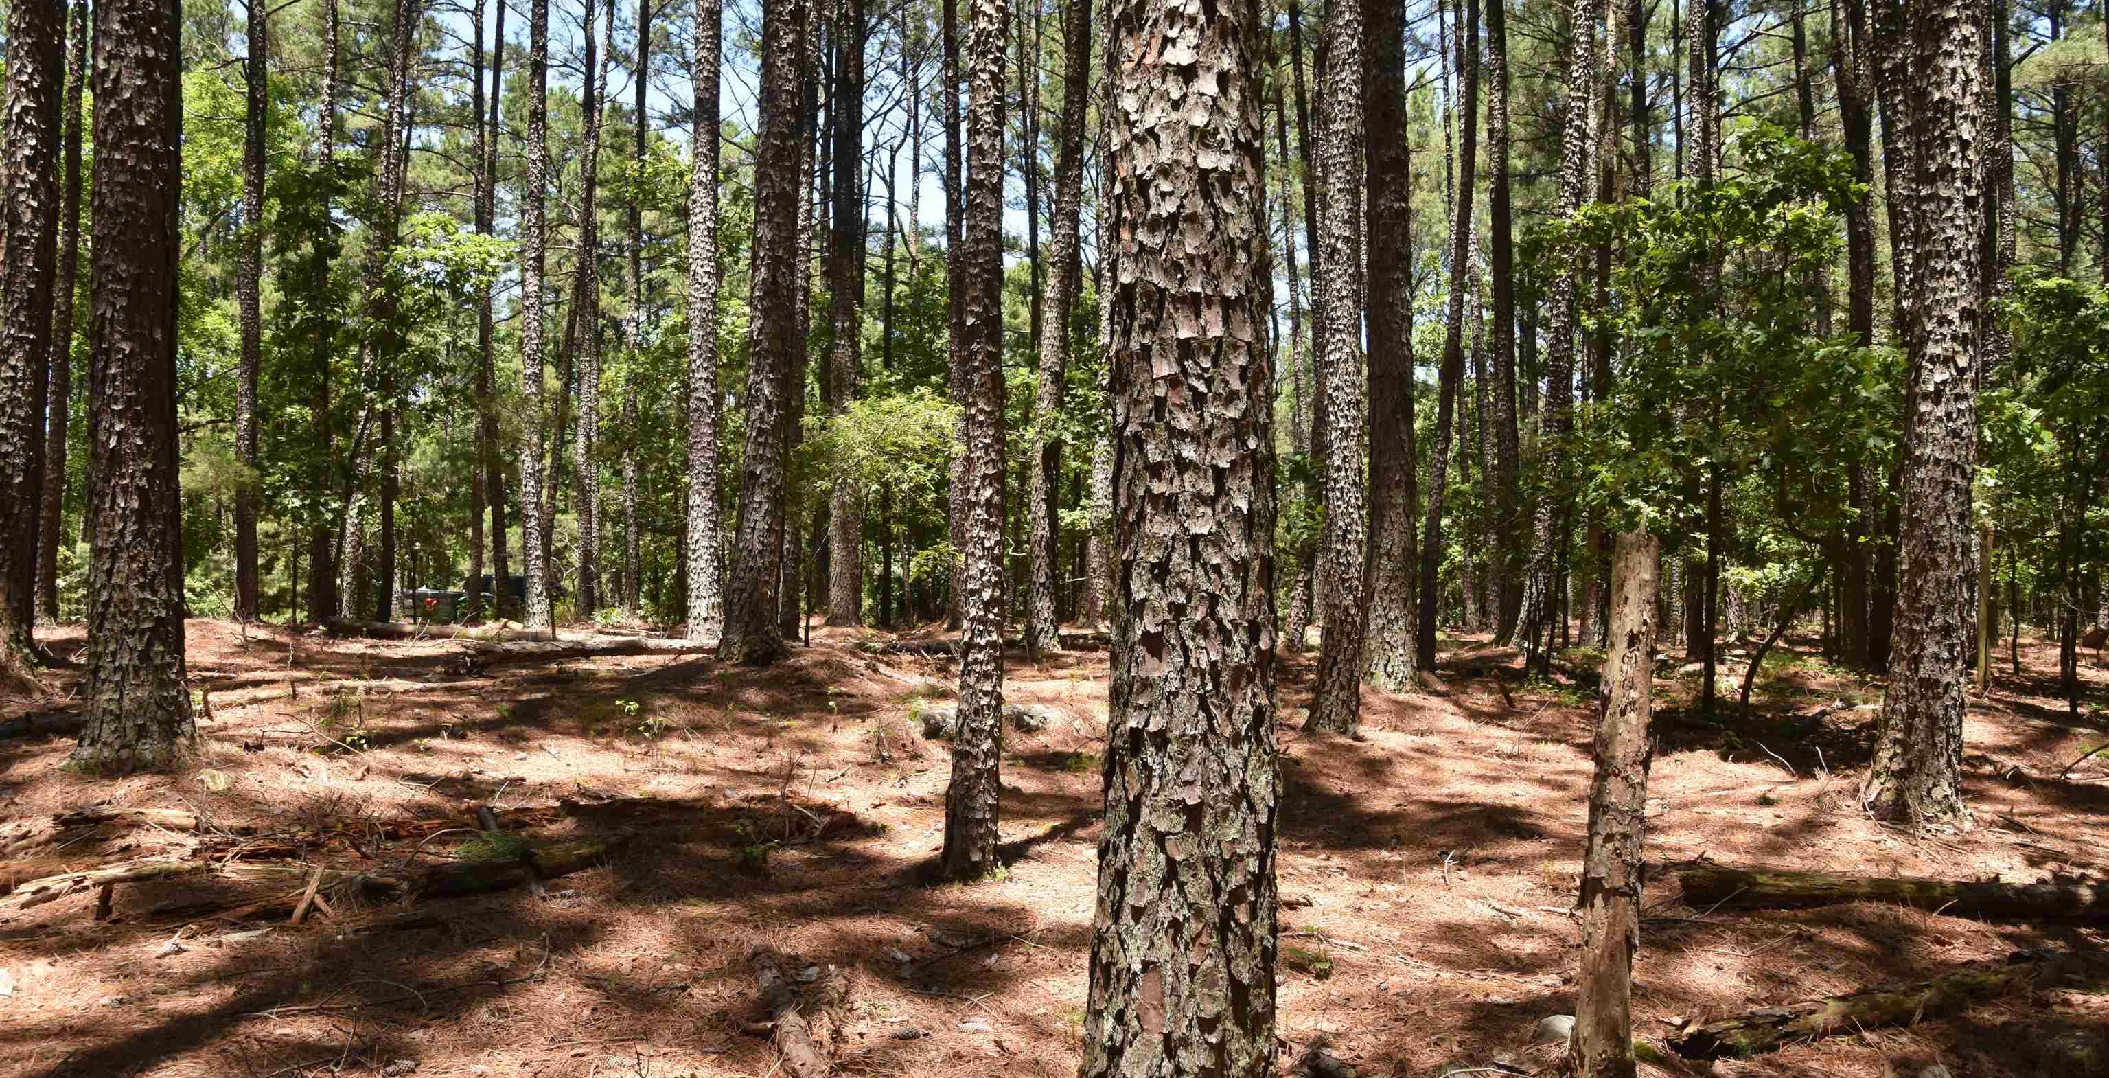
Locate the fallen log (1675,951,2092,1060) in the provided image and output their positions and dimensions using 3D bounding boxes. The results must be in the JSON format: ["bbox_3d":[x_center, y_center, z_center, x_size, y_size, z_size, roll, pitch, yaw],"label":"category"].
[{"bbox_3d":[2.708,1.486,4.500,1.739,0.135,0.170,-1,1,-20],"label":"fallen log"}]

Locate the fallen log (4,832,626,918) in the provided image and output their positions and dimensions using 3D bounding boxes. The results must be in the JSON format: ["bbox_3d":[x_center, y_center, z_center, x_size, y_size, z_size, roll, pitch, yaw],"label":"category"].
[{"bbox_3d":[-2.706,1.258,5.350,2.029,0.200,0.240,3,0,-26],"label":"fallen log"}]

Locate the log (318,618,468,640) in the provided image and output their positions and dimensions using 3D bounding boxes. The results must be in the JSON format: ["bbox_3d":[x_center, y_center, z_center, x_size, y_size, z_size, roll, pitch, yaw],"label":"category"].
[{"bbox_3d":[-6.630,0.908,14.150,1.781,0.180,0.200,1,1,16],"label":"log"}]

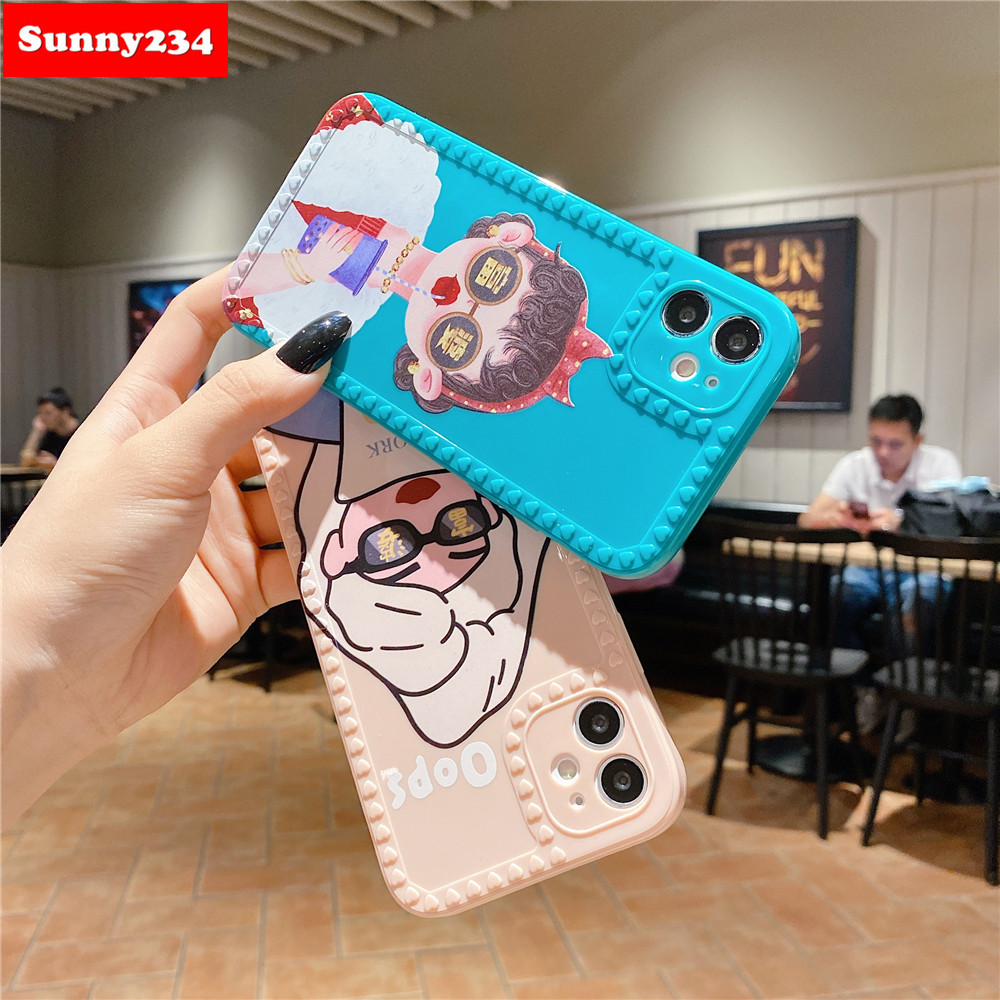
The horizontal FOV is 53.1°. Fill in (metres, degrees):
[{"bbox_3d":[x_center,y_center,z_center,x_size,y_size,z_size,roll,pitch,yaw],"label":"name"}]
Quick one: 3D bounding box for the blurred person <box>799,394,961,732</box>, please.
[{"bbox_3d":[1.285,0.240,3.380,0.550,1.190,0.700,3,6,27],"label":"blurred person"}]

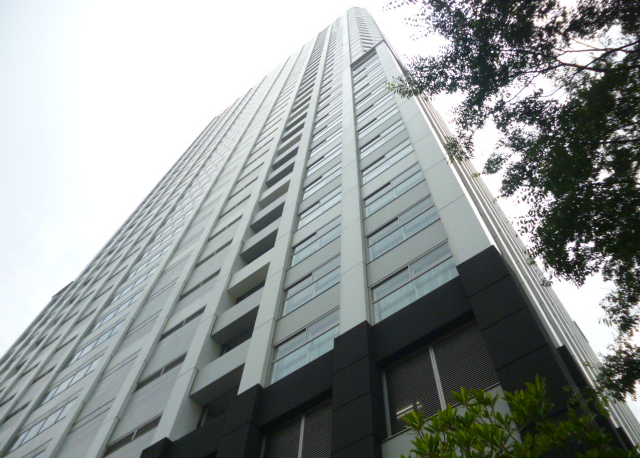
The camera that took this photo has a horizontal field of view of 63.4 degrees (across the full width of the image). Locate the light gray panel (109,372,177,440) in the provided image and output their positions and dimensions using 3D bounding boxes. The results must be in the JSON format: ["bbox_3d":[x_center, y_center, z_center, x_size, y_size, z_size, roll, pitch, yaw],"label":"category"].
[{"bbox_3d":[-6.910,7.096,20.988,3.487,2.737,0.200,-34,-69,18],"label":"light gray panel"}]

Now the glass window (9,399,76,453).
[{"bbox_3d":[-15.133,10.818,28.489,5.100,1.405,0.160,-34,-69,18],"label":"glass window"}]

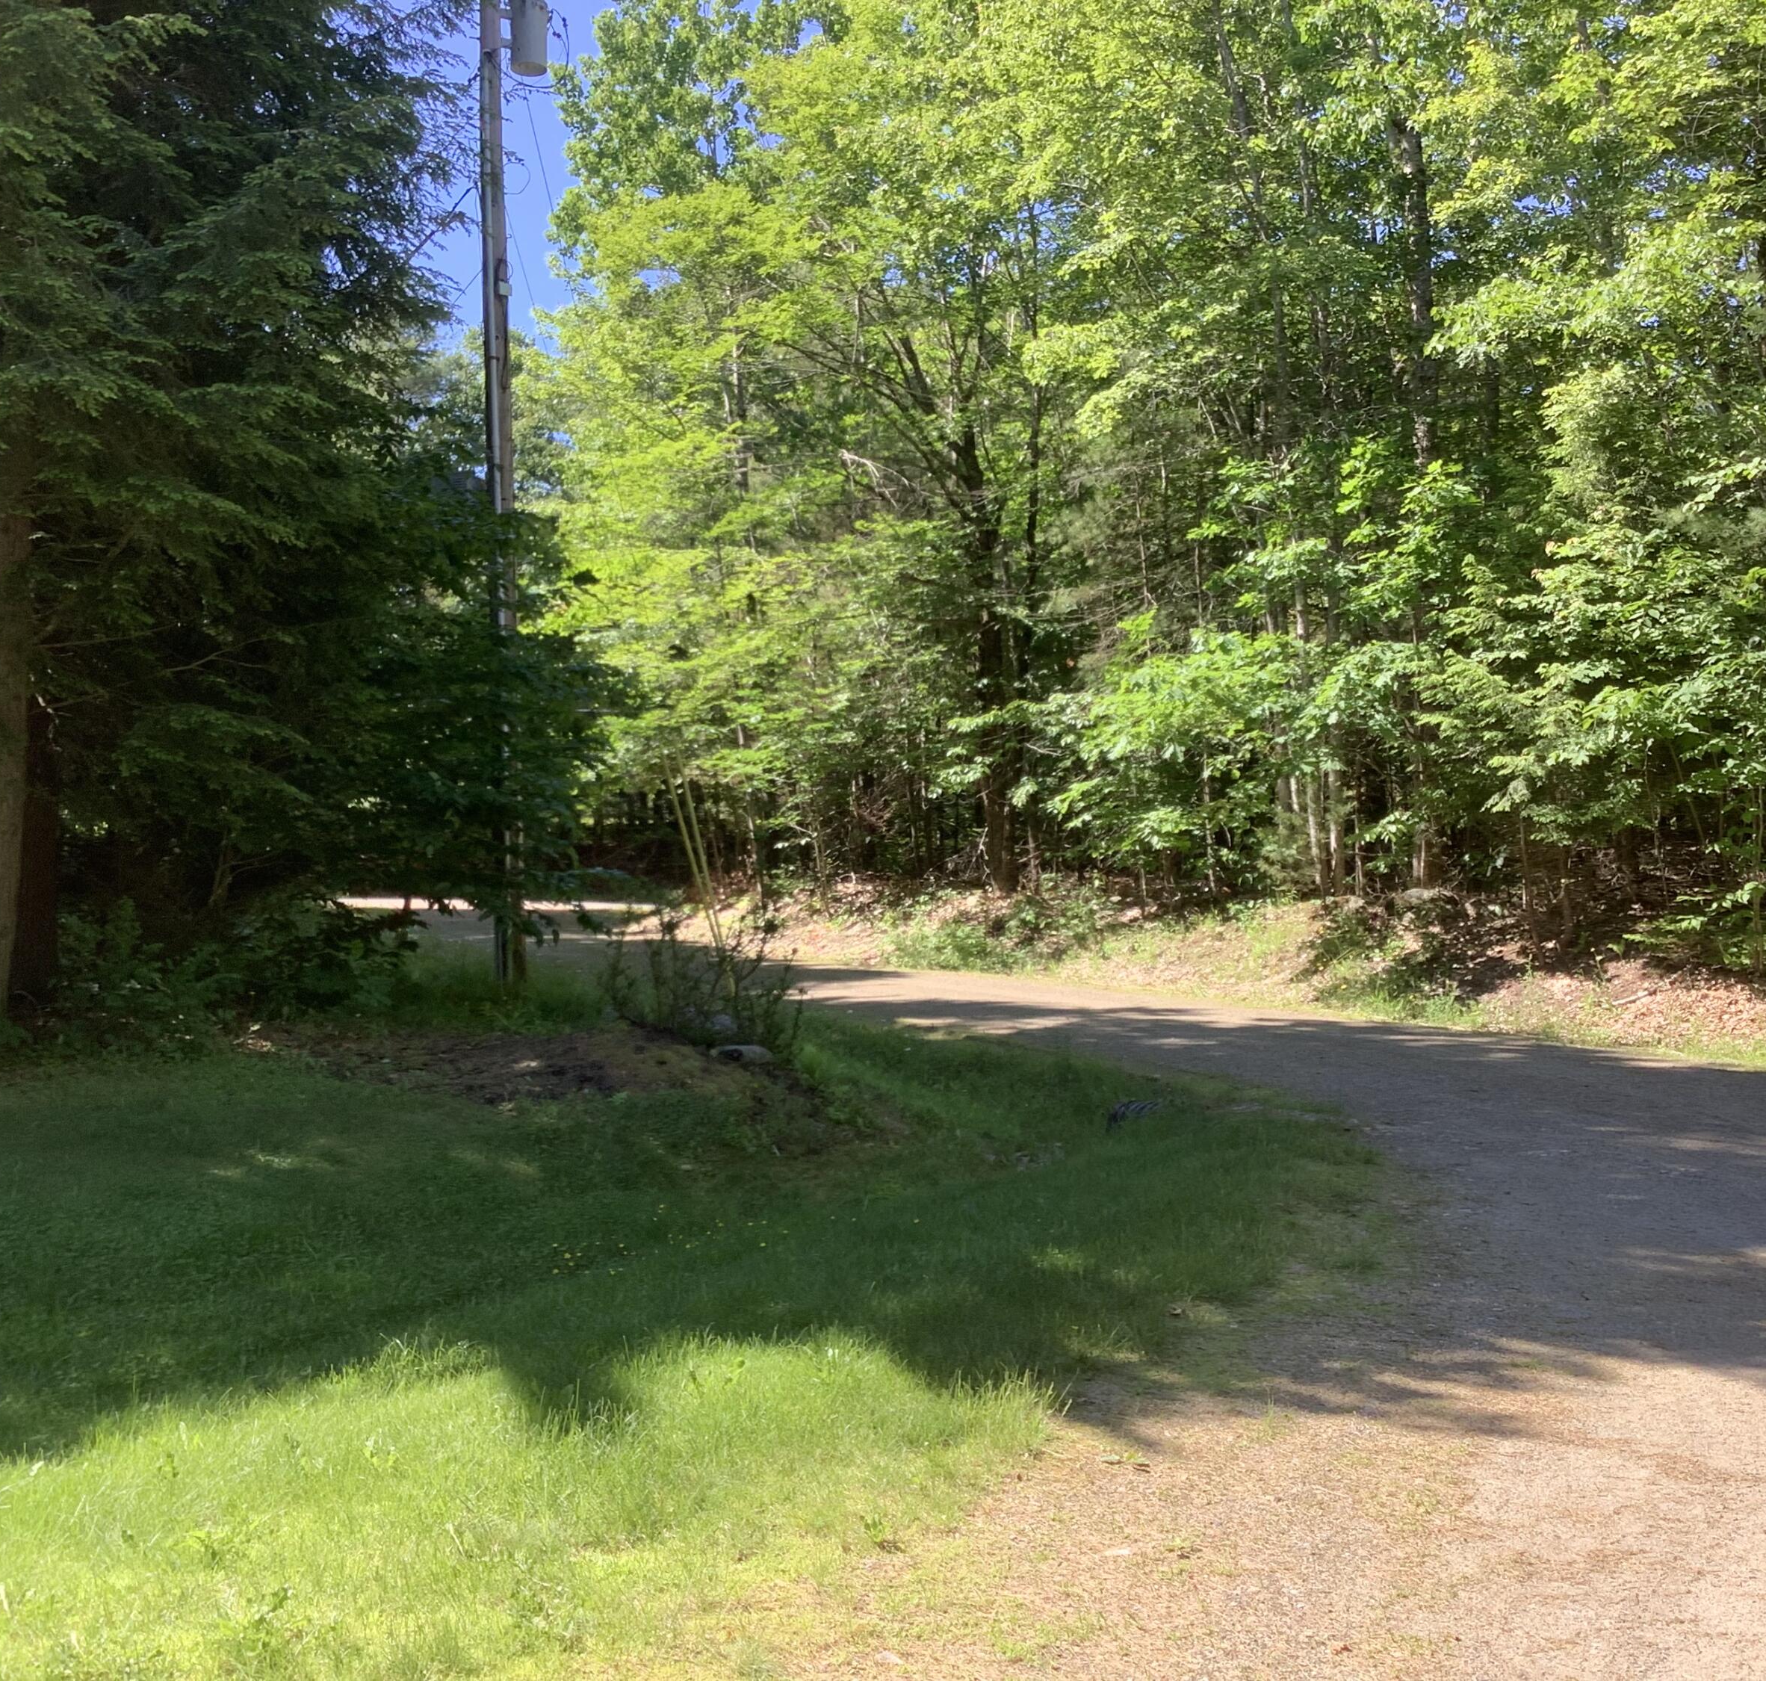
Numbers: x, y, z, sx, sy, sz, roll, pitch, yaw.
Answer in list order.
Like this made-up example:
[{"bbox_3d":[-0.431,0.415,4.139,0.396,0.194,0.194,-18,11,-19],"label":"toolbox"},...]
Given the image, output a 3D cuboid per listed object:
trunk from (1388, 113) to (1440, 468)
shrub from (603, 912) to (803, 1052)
[{"bbox_3d":[5.815,-6.026,22.000,0.340,3.950,0.300,-4,-1,16],"label":"trunk"},{"bbox_3d":[-1.297,1.018,14.500,1.400,1.020,1.200,-1,-1,-5],"label":"shrub"}]

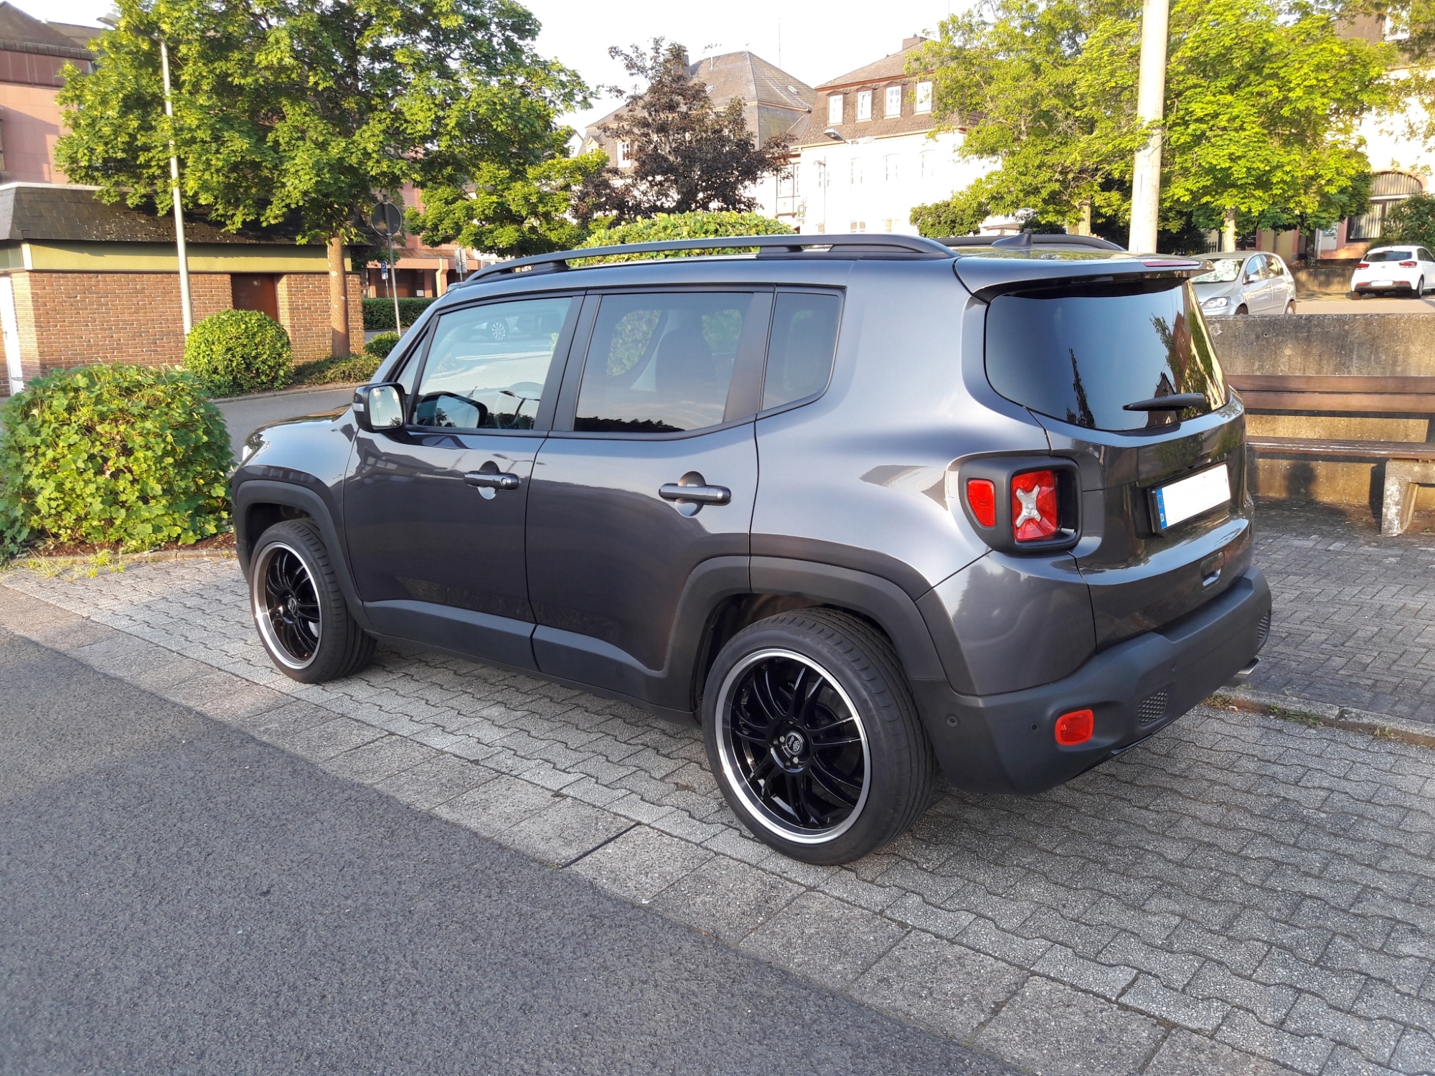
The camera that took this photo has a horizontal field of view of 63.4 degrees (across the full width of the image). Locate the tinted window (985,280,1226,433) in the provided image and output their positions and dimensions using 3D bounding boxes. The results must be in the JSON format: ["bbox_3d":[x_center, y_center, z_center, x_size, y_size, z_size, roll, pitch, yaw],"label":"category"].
[{"bbox_3d":[1.131,-0.500,3.093,0.180,0.410,1.350,-9,5,43],"label":"tinted window"}]

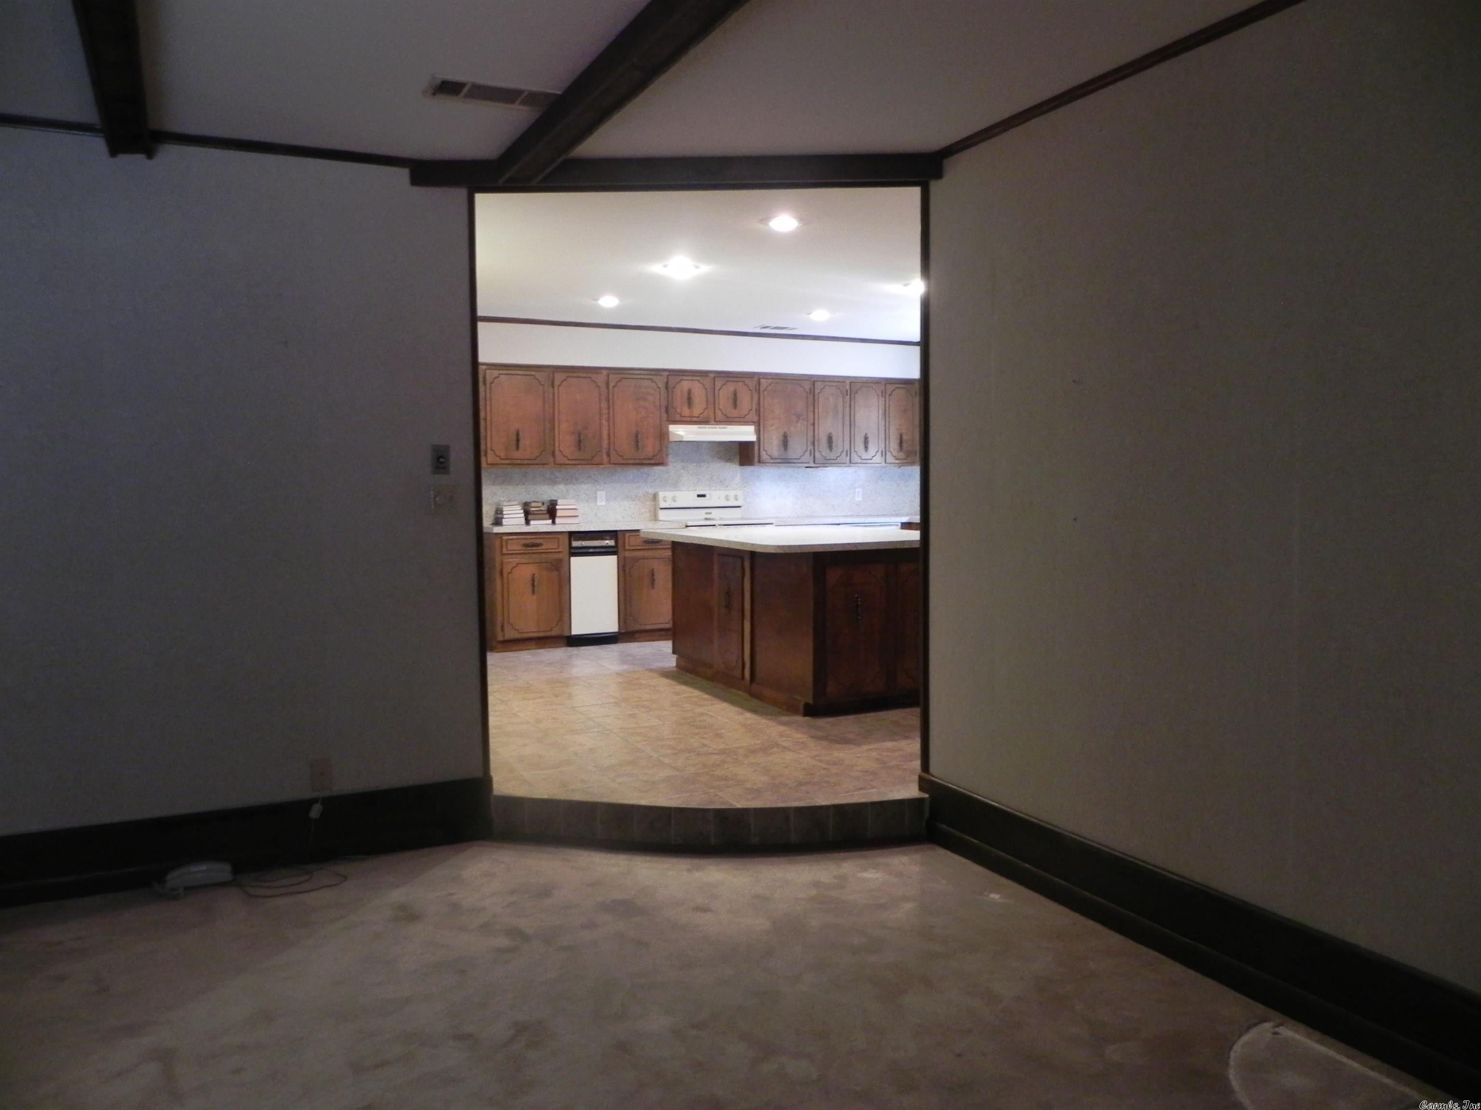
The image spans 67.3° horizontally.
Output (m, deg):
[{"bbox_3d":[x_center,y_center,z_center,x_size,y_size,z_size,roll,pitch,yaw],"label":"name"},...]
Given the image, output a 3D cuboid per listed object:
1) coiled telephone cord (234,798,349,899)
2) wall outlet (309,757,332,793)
[{"bbox_3d":[-1.571,1.025,3.892,0.359,0.232,0.286,-2,4,-25],"label":"coiled telephone cord"},{"bbox_3d":[-1.532,0.806,4.067,0.072,0.116,0.010,-2,4,-25],"label":"wall outlet"}]

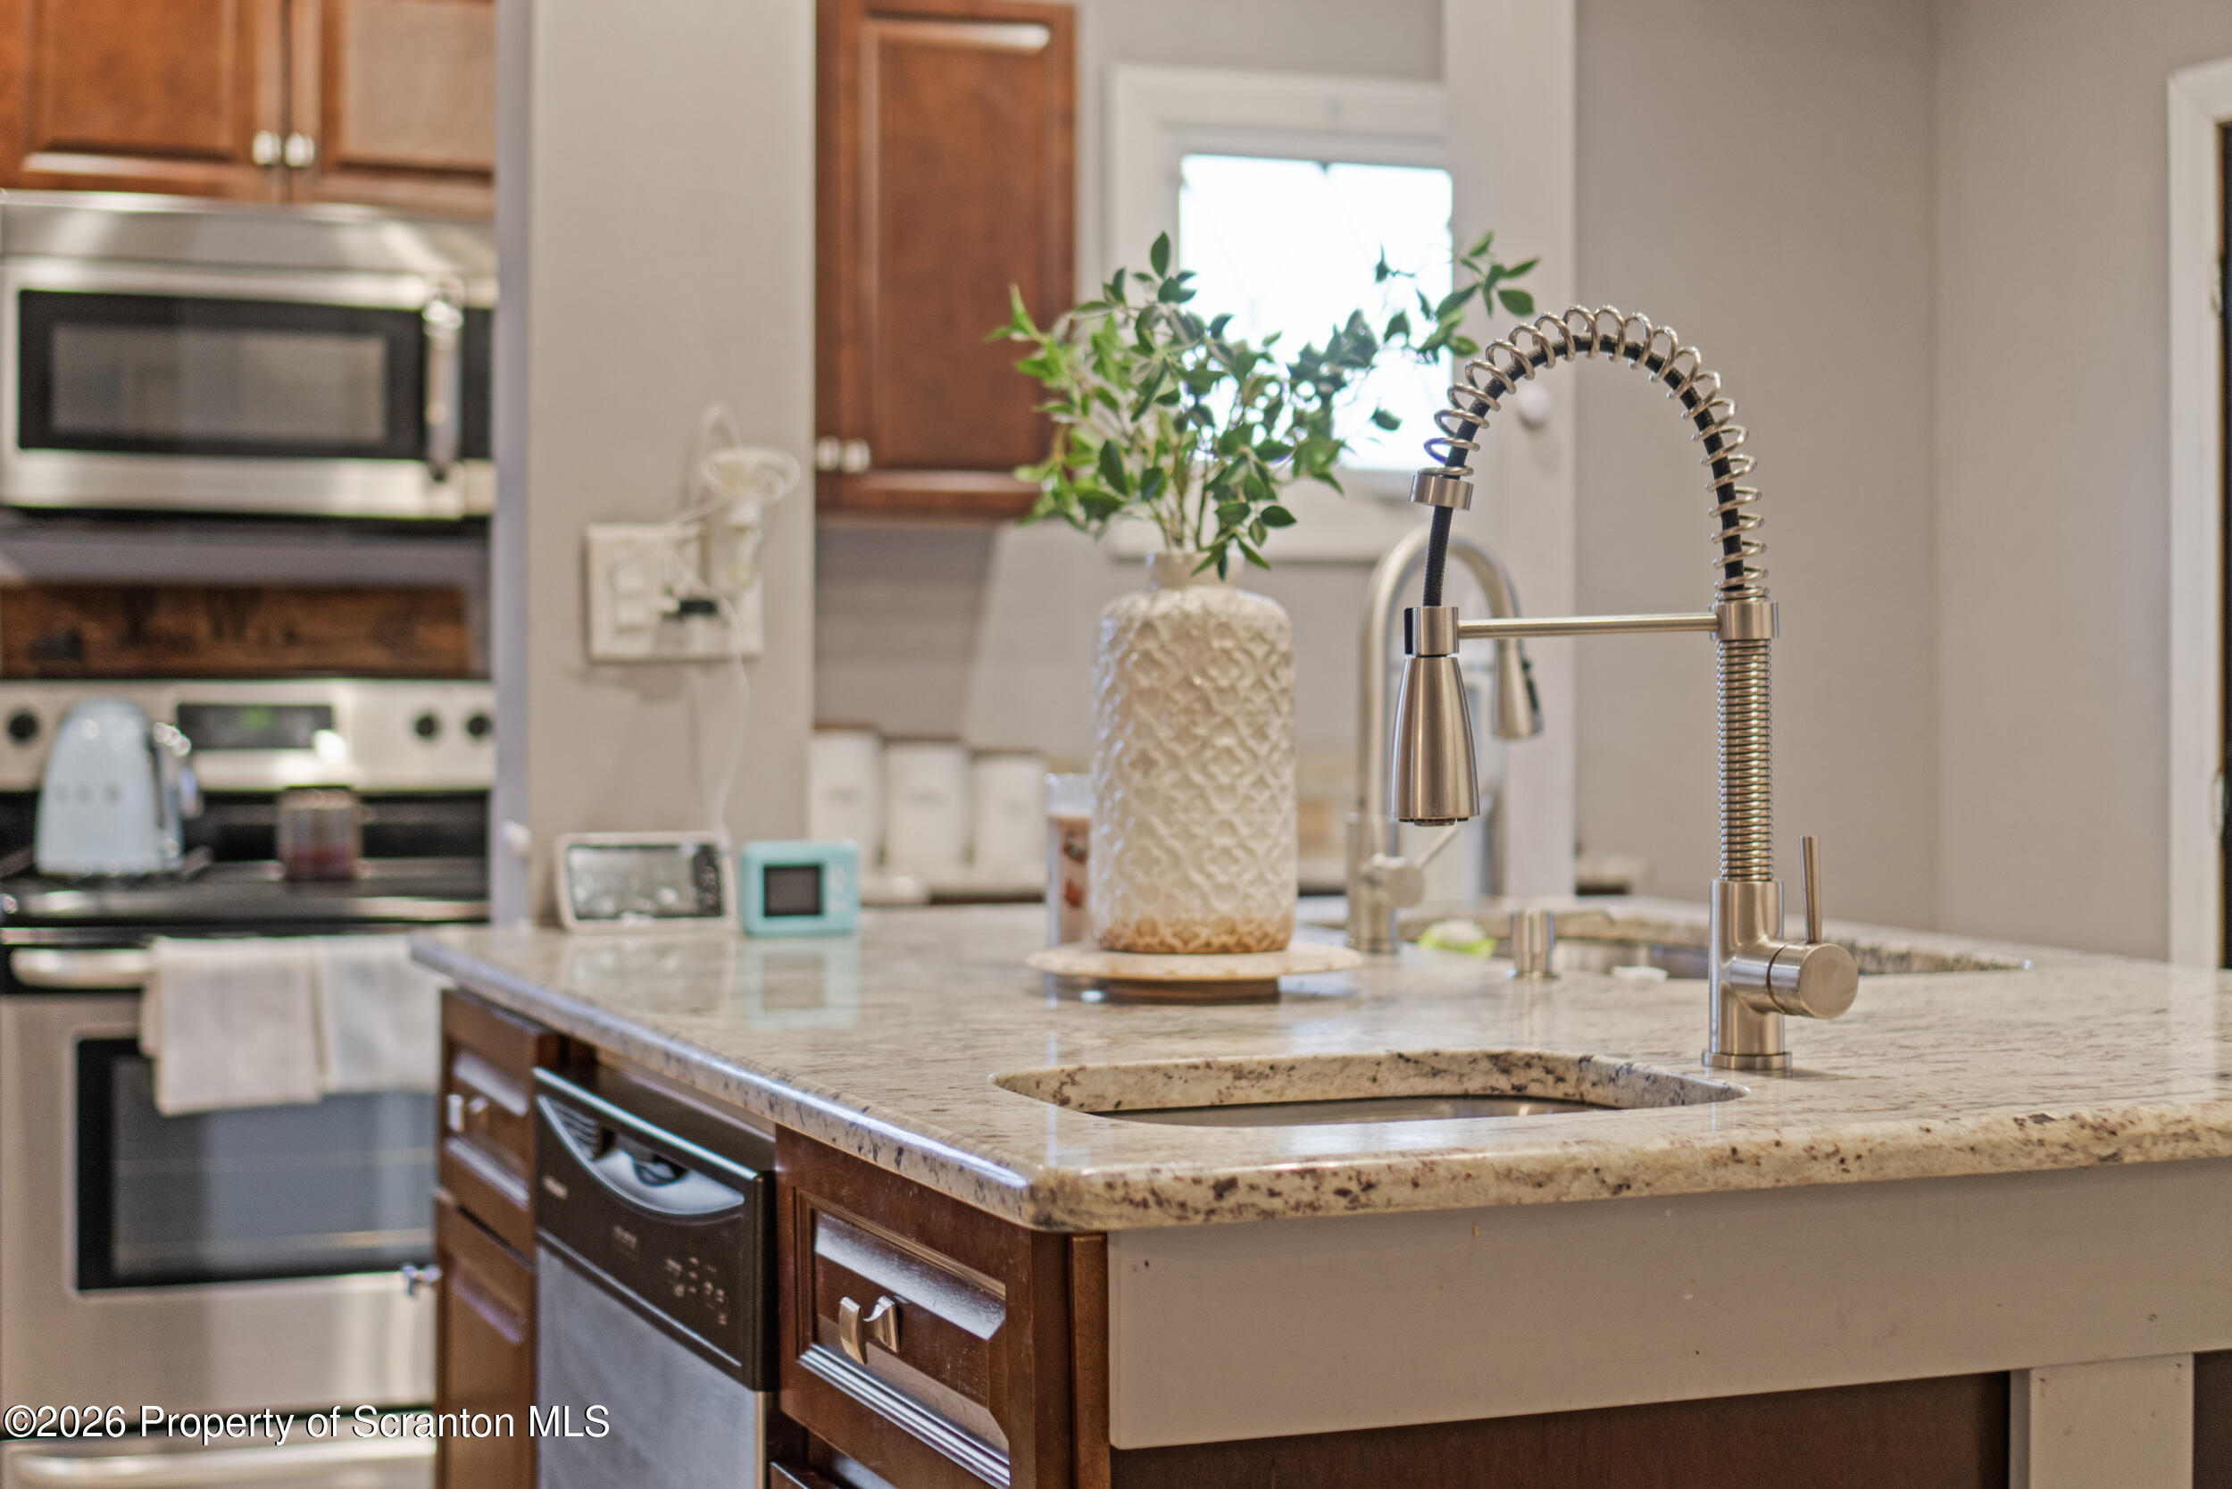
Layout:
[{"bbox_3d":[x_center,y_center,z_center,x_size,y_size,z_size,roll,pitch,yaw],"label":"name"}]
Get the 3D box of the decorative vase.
[{"bbox_3d":[0.059,0.006,2.471,0.156,0.301,0.156,0,1,0],"label":"decorative vase"}]

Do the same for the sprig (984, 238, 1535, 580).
[{"bbox_3d":[0.113,-0.260,2.451,0.400,0.262,0.280,0,1,0],"label":"sprig"}]

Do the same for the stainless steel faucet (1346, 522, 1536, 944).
[{"bbox_3d":[0.302,-0.007,2.872,0.192,0.380,0.090,0,1,-23],"label":"stainless steel faucet"}]

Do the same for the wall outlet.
[{"bbox_3d":[-0.427,-0.147,3.130,0.175,0.132,0.015,0,1,-23],"label":"wall outlet"}]

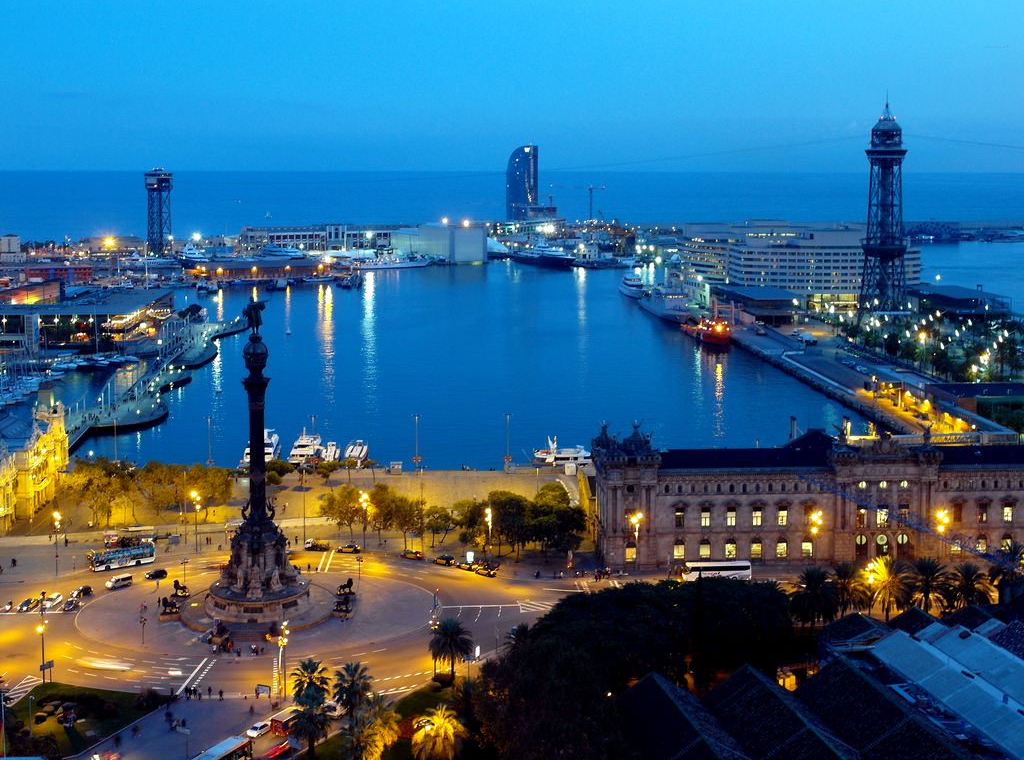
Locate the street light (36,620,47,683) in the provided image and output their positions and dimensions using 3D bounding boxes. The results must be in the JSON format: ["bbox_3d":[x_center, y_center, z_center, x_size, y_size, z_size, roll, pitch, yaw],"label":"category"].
[{"bbox_3d":[-72.340,41.820,191.220,1.100,10.200,1.300,5,11,28],"label":"street light"}]

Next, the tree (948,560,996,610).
[{"bbox_3d":[80.230,37.260,218.120,8.200,10.800,8.200,4,10,20],"label":"tree"}]

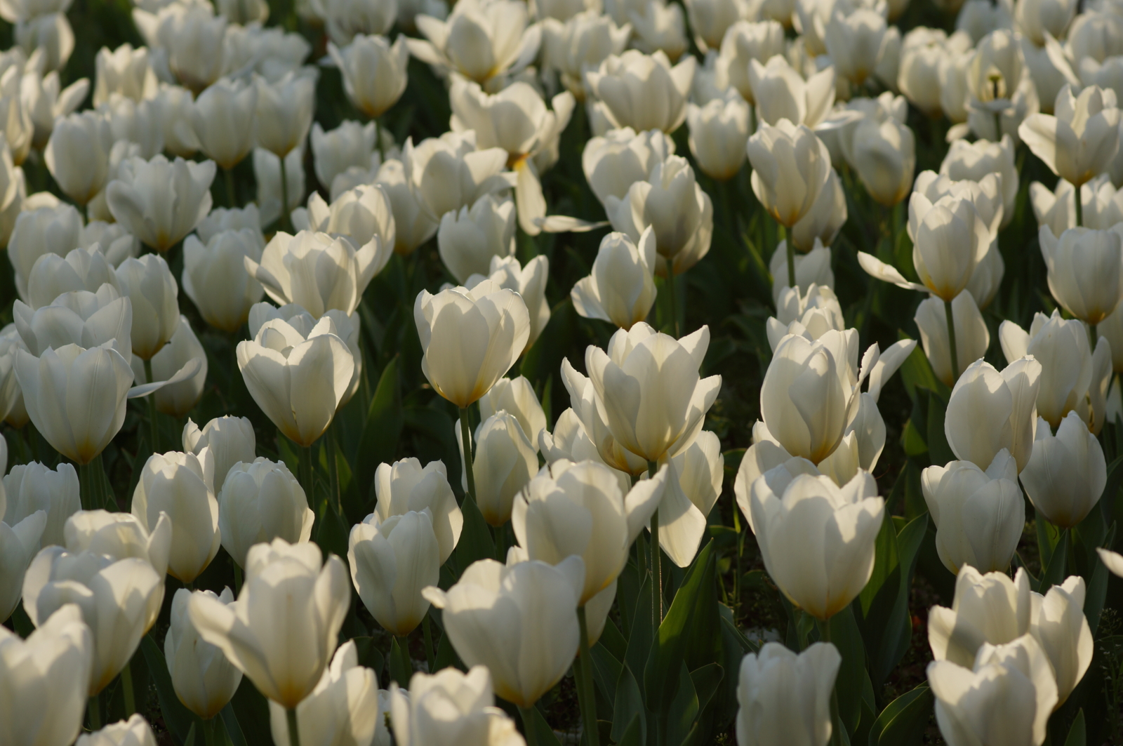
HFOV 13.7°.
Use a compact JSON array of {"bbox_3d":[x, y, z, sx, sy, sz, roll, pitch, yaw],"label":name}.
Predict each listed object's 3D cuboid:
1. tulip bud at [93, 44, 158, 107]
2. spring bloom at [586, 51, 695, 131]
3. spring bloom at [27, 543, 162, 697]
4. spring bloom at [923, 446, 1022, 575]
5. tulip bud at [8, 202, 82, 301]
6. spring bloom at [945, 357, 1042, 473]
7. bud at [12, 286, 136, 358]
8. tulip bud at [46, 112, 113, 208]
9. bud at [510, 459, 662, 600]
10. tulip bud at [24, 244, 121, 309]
[{"bbox_3d":[-0.377,-0.249,4.050,0.056,0.065,0.056,-1,13,0],"label":"tulip bud"},{"bbox_3d":[0.062,-0.215,3.650,0.088,0.066,0.081,0,14,0],"label":"spring bloom"},{"bbox_3d":[-0.229,0.121,2.290,0.069,0.069,0.066,0,14,0],"label":"spring bloom"},{"bbox_3d":[0.238,0.082,2.700,0.059,0.069,0.054,-1,13,0],"label":"spring bloom"},{"bbox_3d":[-0.373,-0.086,3.380,0.054,0.072,0.054,-1,13,0],"label":"tulip bud"},{"bbox_3d":[0.248,0.029,2.690,0.057,0.066,0.054,2,16,5],"label":"spring bloom"},{"bbox_3d":[-0.292,-0.014,2.800,0.071,0.066,0.068,0,14,0],"label":"bud"},{"bbox_3d":[-0.337,-0.148,3.270,0.047,0.064,0.047,-2,16,-6],"label":"tulip bud"},{"bbox_3d":[0.014,0.085,2.420,0.078,0.071,0.069,-3,16,0],"label":"bud"},{"bbox_3d":[-0.317,-0.049,3.050,0.061,0.067,0.058,0,14,0],"label":"tulip bud"}]

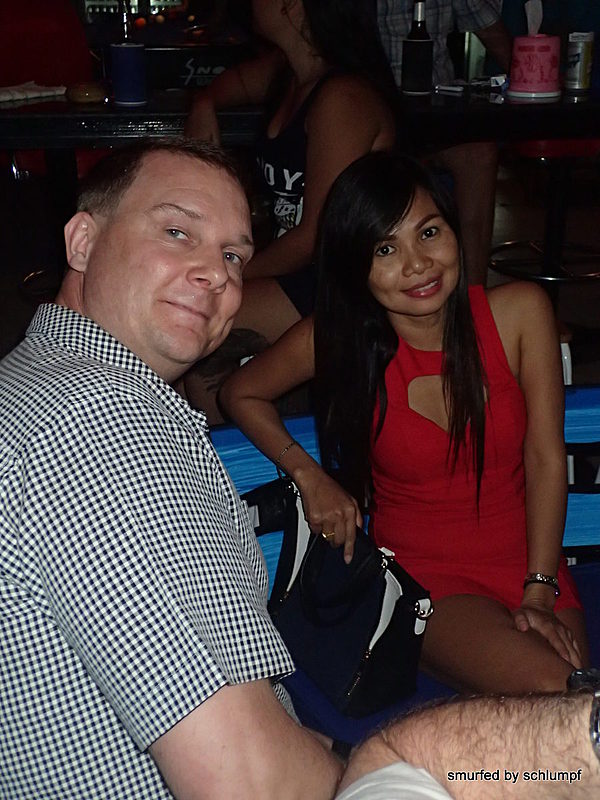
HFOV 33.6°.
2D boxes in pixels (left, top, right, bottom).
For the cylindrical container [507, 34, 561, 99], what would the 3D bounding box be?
[{"bbox_3d":[0.566,-0.800,2.388,0.130,0.137,0.130,-1,20,0],"label":"cylindrical container"}]

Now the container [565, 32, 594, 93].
[{"bbox_3d":[0.749,-0.902,2.655,0.065,0.141,0.065,-1,20,0],"label":"container"}]

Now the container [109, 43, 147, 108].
[{"bbox_3d":[-0.409,-0.780,2.385,0.076,0.132,0.076,-1,20,0],"label":"container"}]

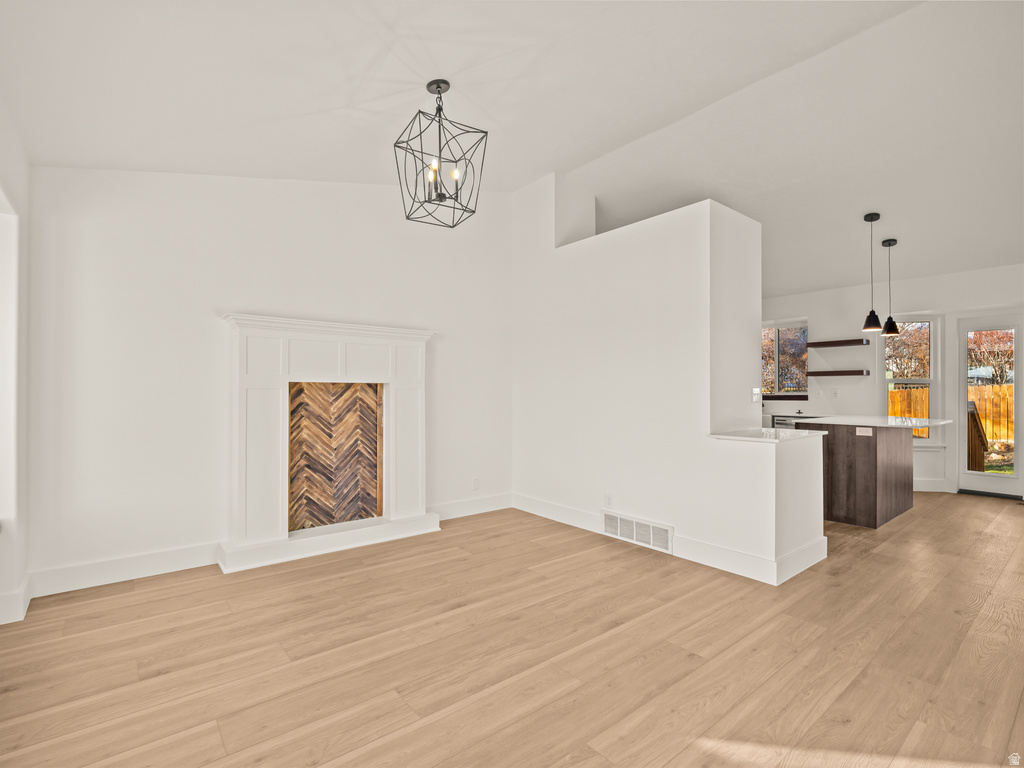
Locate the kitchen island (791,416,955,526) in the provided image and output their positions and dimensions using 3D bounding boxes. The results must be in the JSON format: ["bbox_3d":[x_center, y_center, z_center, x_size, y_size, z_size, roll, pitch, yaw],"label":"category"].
[{"bbox_3d":[3.555,0.818,4.664,1.330,0.910,0.970,1,-1,-38],"label":"kitchen island"}]

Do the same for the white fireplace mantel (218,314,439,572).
[{"bbox_3d":[-1.324,0.399,3.698,1.629,1.708,0.262,1,-1,-38],"label":"white fireplace mantel"}]

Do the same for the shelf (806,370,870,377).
[{"bbox_3d":[4.141,-0.132,6.026,0.201,0.055,0.634,1,-1,-38],"label":"shelf"}]

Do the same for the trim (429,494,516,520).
[{"bbox_3d":[-0.386,1.188,4.587,0.976,0.152,0.020,1,-1,-38],"label":"trim"}]

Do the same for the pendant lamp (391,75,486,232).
[{"bbox_3d":[-0.399,-1.300,2.633,0.397,0.732,0.397,0,-1,-32],"label":"pendant lamp"}]

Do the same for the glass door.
[{"bbox_3d":[5.434,0.243,5.385,0.050,2.001,0.512,1,-1,-38],"label":"glass door"}]

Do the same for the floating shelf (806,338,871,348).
[{"bbox_3d":[4.142,-0.505,6.029,0.201,0.059,0.634,1,-1,-38],"label":"floating shelf"}]

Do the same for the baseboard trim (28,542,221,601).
[{"bbox_3d":[-2.415,1.168,3.022,0.915,0.152,0.020,1,-1,-38],"label":"baseboard trim"}]

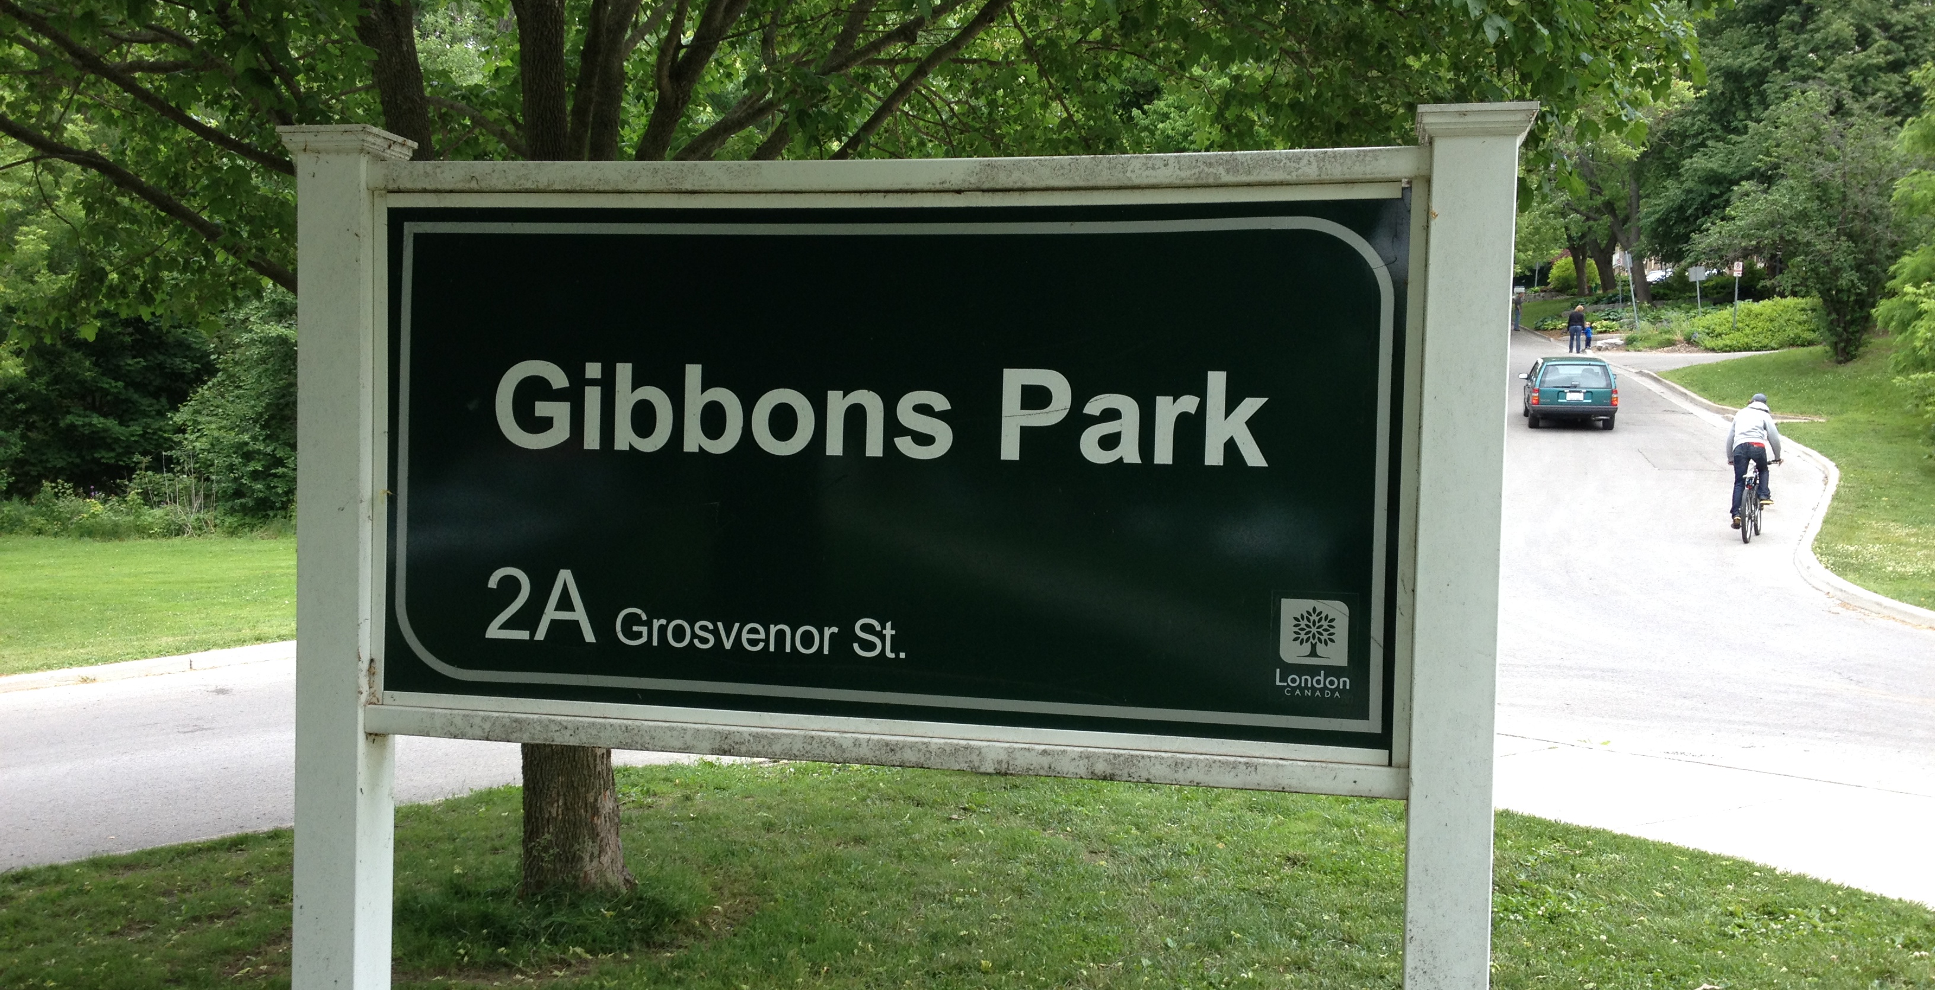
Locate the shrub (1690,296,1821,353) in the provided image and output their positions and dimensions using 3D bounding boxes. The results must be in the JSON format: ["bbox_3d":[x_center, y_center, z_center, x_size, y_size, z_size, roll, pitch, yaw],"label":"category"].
[{"bbox_3d":[26.796,-5.781,66.500,4.300,1.750,2.700,2,2,17],"label":"shrub"}]

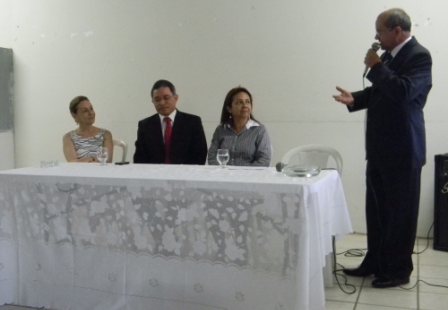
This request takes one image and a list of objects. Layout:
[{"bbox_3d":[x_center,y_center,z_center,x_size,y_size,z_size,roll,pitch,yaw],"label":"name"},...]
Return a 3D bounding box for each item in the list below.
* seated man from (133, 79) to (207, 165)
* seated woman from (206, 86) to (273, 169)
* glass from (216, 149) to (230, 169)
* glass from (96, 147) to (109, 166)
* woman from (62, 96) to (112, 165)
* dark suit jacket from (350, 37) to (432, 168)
[{"bbox_3d":[-0.430,0.122,3.822,0.570,1.366,0.760,0,3,7],"label":"seated man"},{"bbox_3d":[0.080,0.166,3.573,0.480,1.296,0.740,0,3,10],"label":"seated woman"},{"bbox_3d":[-0.003,0.025,3.370,0.081,0.124,0.081,0,3,0],"label":"glass"},{"bbox_3d":[-0.852,0.012,3.740,0.079,0.126,0.079,0,3,0],"label":"glass"},{"bbox_3d":[-1.072,0.165,4.064,0.450,1.264,0.740,-1,3,-6],"label":"woman"},{"bbox_3d":[1.088,-0.343,3.470,0.500,0.820,0.520,0,3,3],"label":"dark suit jacket"}]

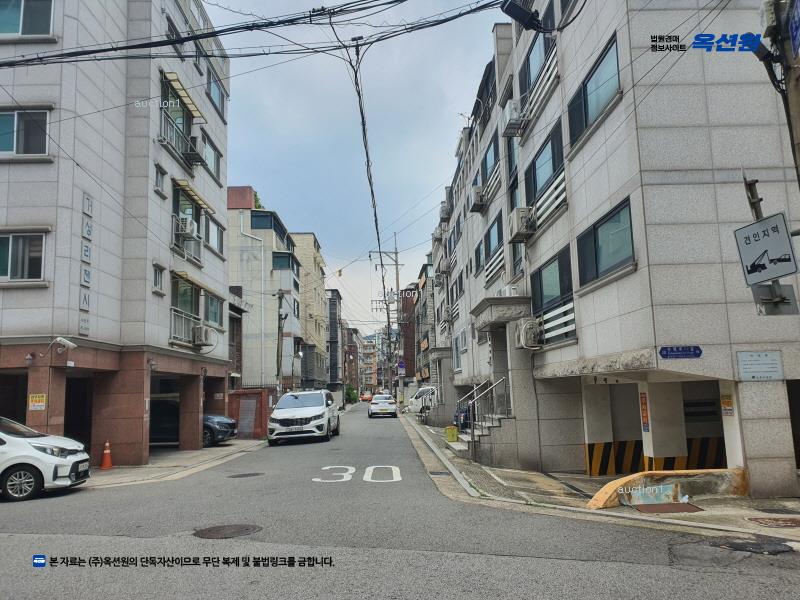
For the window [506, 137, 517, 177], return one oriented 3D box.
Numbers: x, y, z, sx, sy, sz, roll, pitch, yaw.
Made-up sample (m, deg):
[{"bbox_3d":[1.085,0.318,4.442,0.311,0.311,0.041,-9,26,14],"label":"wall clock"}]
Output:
[{"bbox_3d":[3.269,-4.274,17.474,0.150,1.350,1.050,-2,-8,-1],"label":"window"}]

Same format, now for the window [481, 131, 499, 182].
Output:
[{"bbox_3d":[3.206,-4.952,21.204,0.130,1.100,3.350,-1,-8,-1],"label":"window"}]

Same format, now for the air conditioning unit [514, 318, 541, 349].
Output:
[{"bbox_3d":[3.161,0.841,15.015,0.330,0.675,0.800,-2,-8,-1],"label":"air conditioning unit"}]

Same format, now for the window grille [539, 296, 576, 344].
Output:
[{"bbox_3d":[3.487,0.597,13.475,0.140,0.817,2.787,-2,-8,-1],"label":"window grille"}]

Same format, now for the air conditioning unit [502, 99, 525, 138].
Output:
[{"bbox_3d":[2.931,-4.756,15.712,0.310,0.610,0.810,-1,-8,-1],"label":"air conditioning unit"}]

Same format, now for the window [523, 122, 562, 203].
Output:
[{"bbox_3d":[3.417,-3.079,14.214,0.150,1.115,3.316,-2,-8,-1],"label":"window"}]

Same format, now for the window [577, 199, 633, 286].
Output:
[{"bbox_3d":[3.568,-0.906,10.459,0.150,1.000,2.605,-2,-8,-1],"label":"window"}]

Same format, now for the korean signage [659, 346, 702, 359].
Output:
[{"bbox_3d":[3.908,0.729,8.346,0.605,0.170,0.020,-1,-8,-1],"label":"korean signage"}]

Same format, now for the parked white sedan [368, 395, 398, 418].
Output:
[{"bbox_3d":[-1.110,7.024,39.792,1.850,1.450,4.800,-1,-8,-1],"label":"parked white sedan"}]

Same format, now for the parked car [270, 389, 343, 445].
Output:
[{"bbox_3d":[-3.219,4.021,21.087,1.970,1.760,5.100,-2,-8,-1],"label":"parked car"}]

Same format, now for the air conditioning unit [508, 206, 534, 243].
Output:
[{"bbox_3d":[2.946,-1.800,14.599,0.340,0.650,0.820,-2,-8,-1],"label":"air conditioning unit"}]

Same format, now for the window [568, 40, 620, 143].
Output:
[{"bbox_3d":[3.480,-3.653,10.796,0.150,0.942,2.518,-2,-8,-1],"label":"window"}]

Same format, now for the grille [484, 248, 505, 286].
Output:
[{"bbox_3d":[3.116,-1.152,19.915,0.180,0.820,3.400,-2,-8,-1],"label":"grille"}]

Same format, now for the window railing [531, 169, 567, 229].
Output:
[{"bbox_3d":[3.399,-2.100,13.883,0.140,0.798,2.912,-2,-8,-1],"label":"window railing"}]

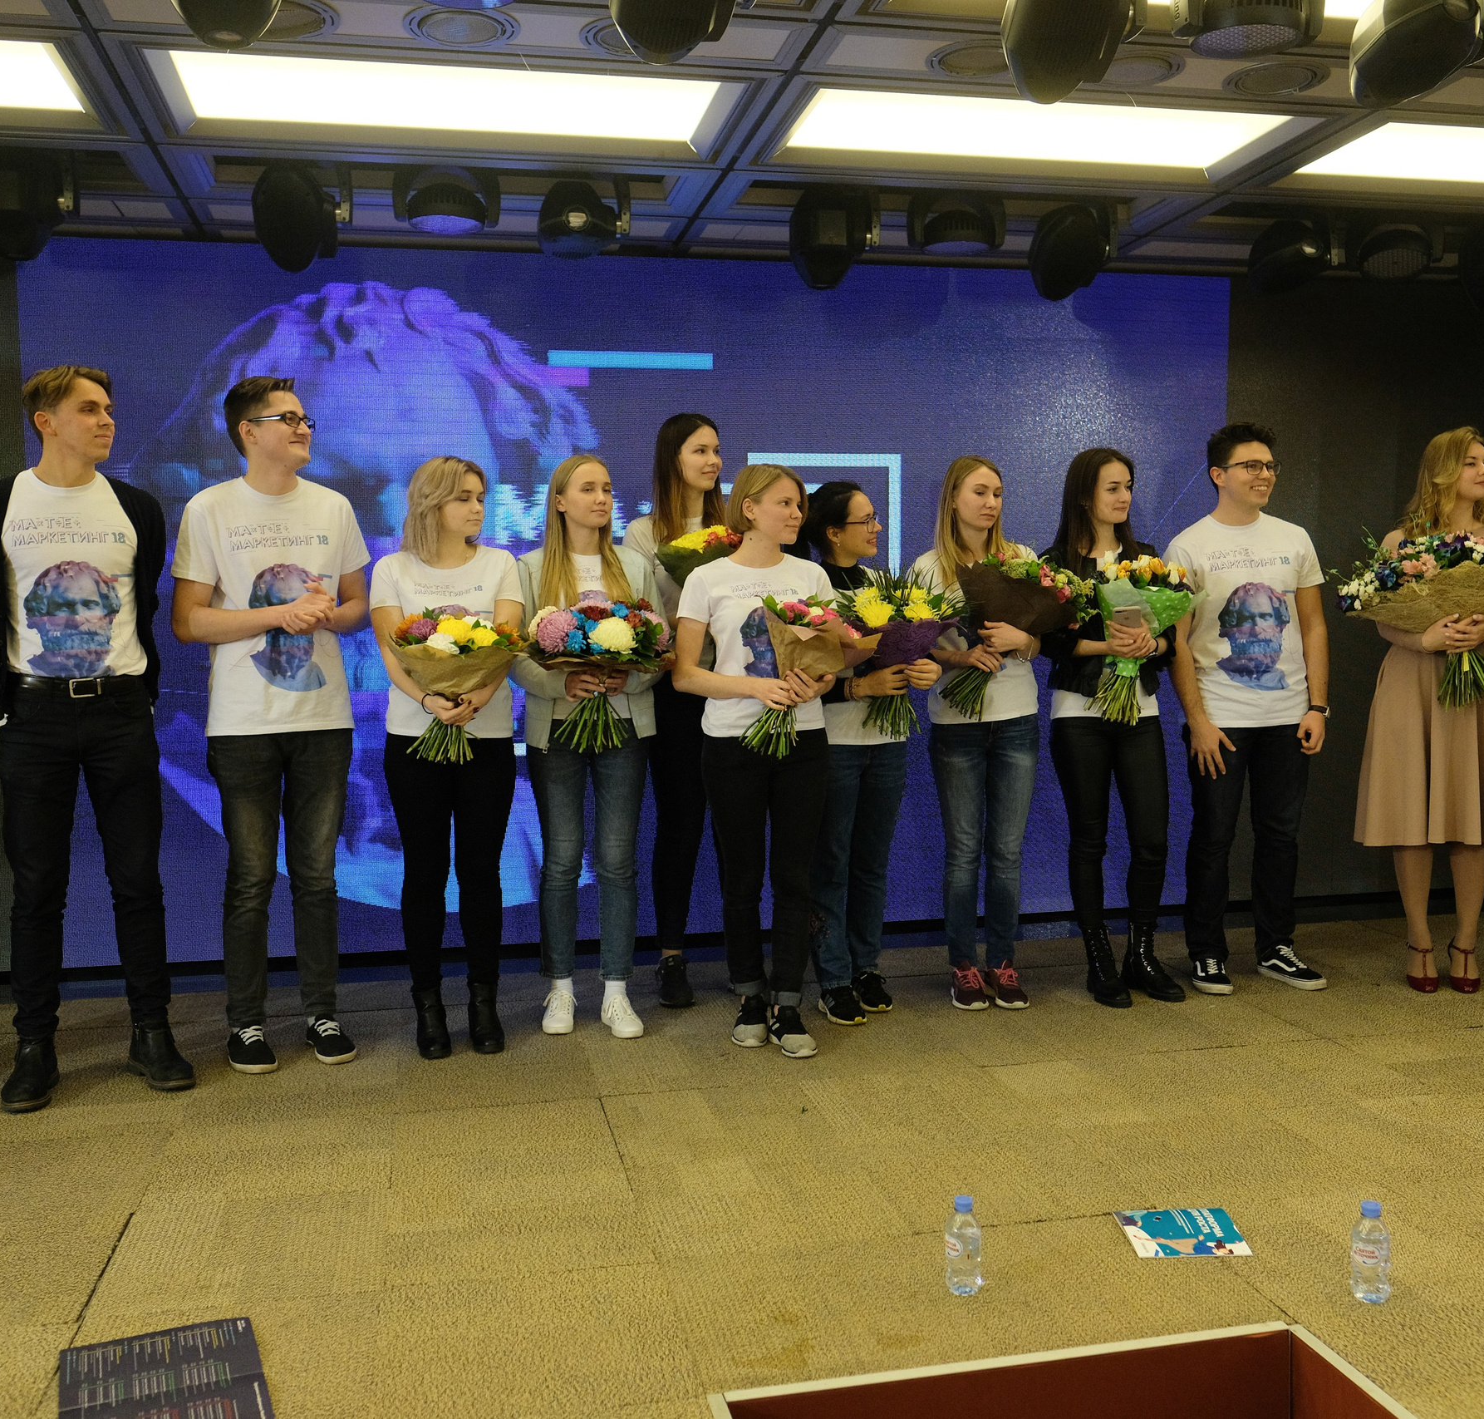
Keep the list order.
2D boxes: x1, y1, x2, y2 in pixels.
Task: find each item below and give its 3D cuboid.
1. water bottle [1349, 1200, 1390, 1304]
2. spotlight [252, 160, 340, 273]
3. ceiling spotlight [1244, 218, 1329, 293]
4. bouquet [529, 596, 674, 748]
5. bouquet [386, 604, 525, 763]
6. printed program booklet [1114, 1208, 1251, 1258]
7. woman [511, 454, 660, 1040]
[{"bbox_3d":[1.085,0.930,2.444,0.063,0.165,0.063,0,4,20],"label":"water bottle"},{"bbox_3d":[-1.259,-1.399,4.002,0.240,0.290,0.250,-2,4,-12],"label":"spotlight"},{"bbox_3d":[1.734,-1.440,4.505,0.240,0.220,0.230,-2,3,-11],"label":"ceiling spotlight"},{"bbox_3d":[-0.399,-0.099,3.940,0.400,0.410,0.350,-2,4,-10],"label":"bouquet"},{"bbox_3d":[-0.760,-0.068,3.760,0.370,0.400,0.330,-2,4,-14],"label":"bouquet"},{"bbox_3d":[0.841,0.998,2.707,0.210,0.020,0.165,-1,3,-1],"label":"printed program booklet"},{"bbox_3d":[-0.466,0.098,4.124,0.430,1.656,0.380,-2,3,-12],"label":"woman"}]

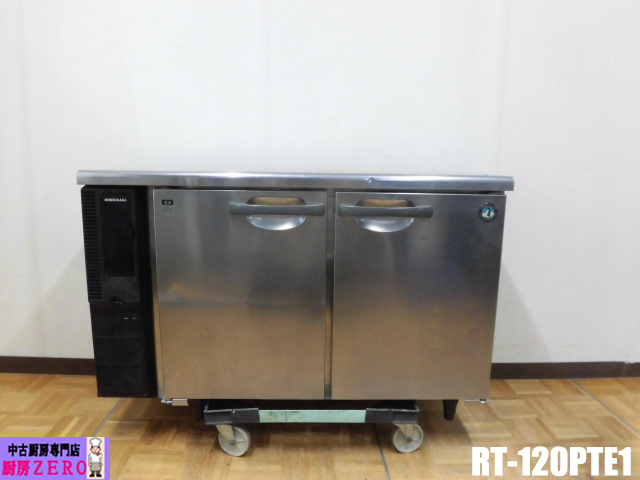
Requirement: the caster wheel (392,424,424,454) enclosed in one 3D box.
[{"bbox_3d":[0.267,0.596,1.339,0.096,0.096,0.030,-3,9,-22],"label":"caster wheel"}]

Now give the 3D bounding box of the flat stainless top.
[{"bbox_3d":[-0.065,-0.196,1.434,1.200,0.040,0.450,1,9,-1],"label":"flat stainless top"}]

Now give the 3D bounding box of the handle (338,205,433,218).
[{"bbox_3d":[0.180,-0.077,1.217,0.260,0.033,0.034,1,9,-1],"label":"handle"}]

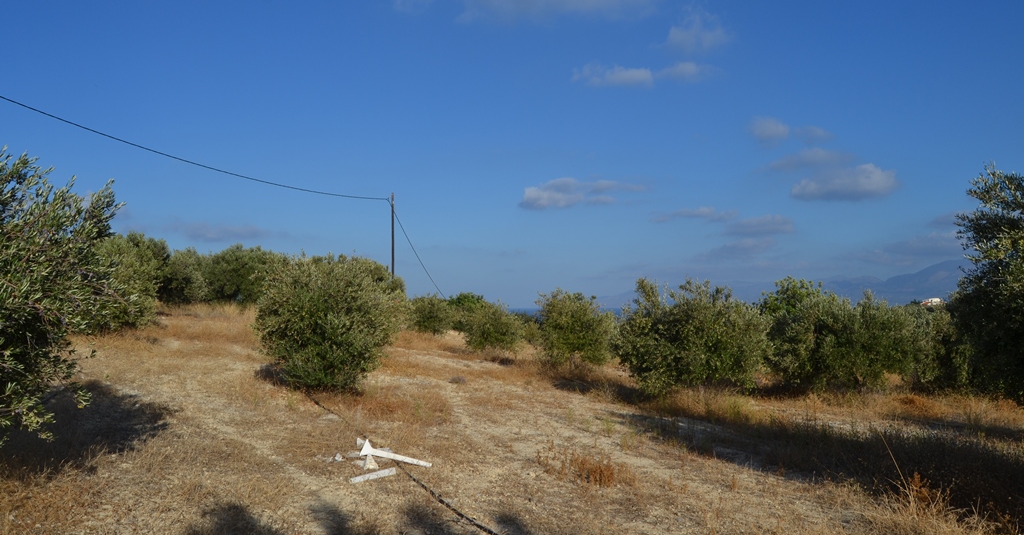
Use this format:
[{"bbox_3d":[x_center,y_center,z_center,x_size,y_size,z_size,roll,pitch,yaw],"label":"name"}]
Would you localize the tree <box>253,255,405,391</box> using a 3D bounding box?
[{"bbox_3d":[-3.345,1.002,14.000,2.600,2.400,2.500,0,-3,0],"label":"tree"}]

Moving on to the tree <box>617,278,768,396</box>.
[{"bbox_3d":[3.478,1.349,14.800,2.700,2.200,2.600,0,-3,0],"label":"tree"}]

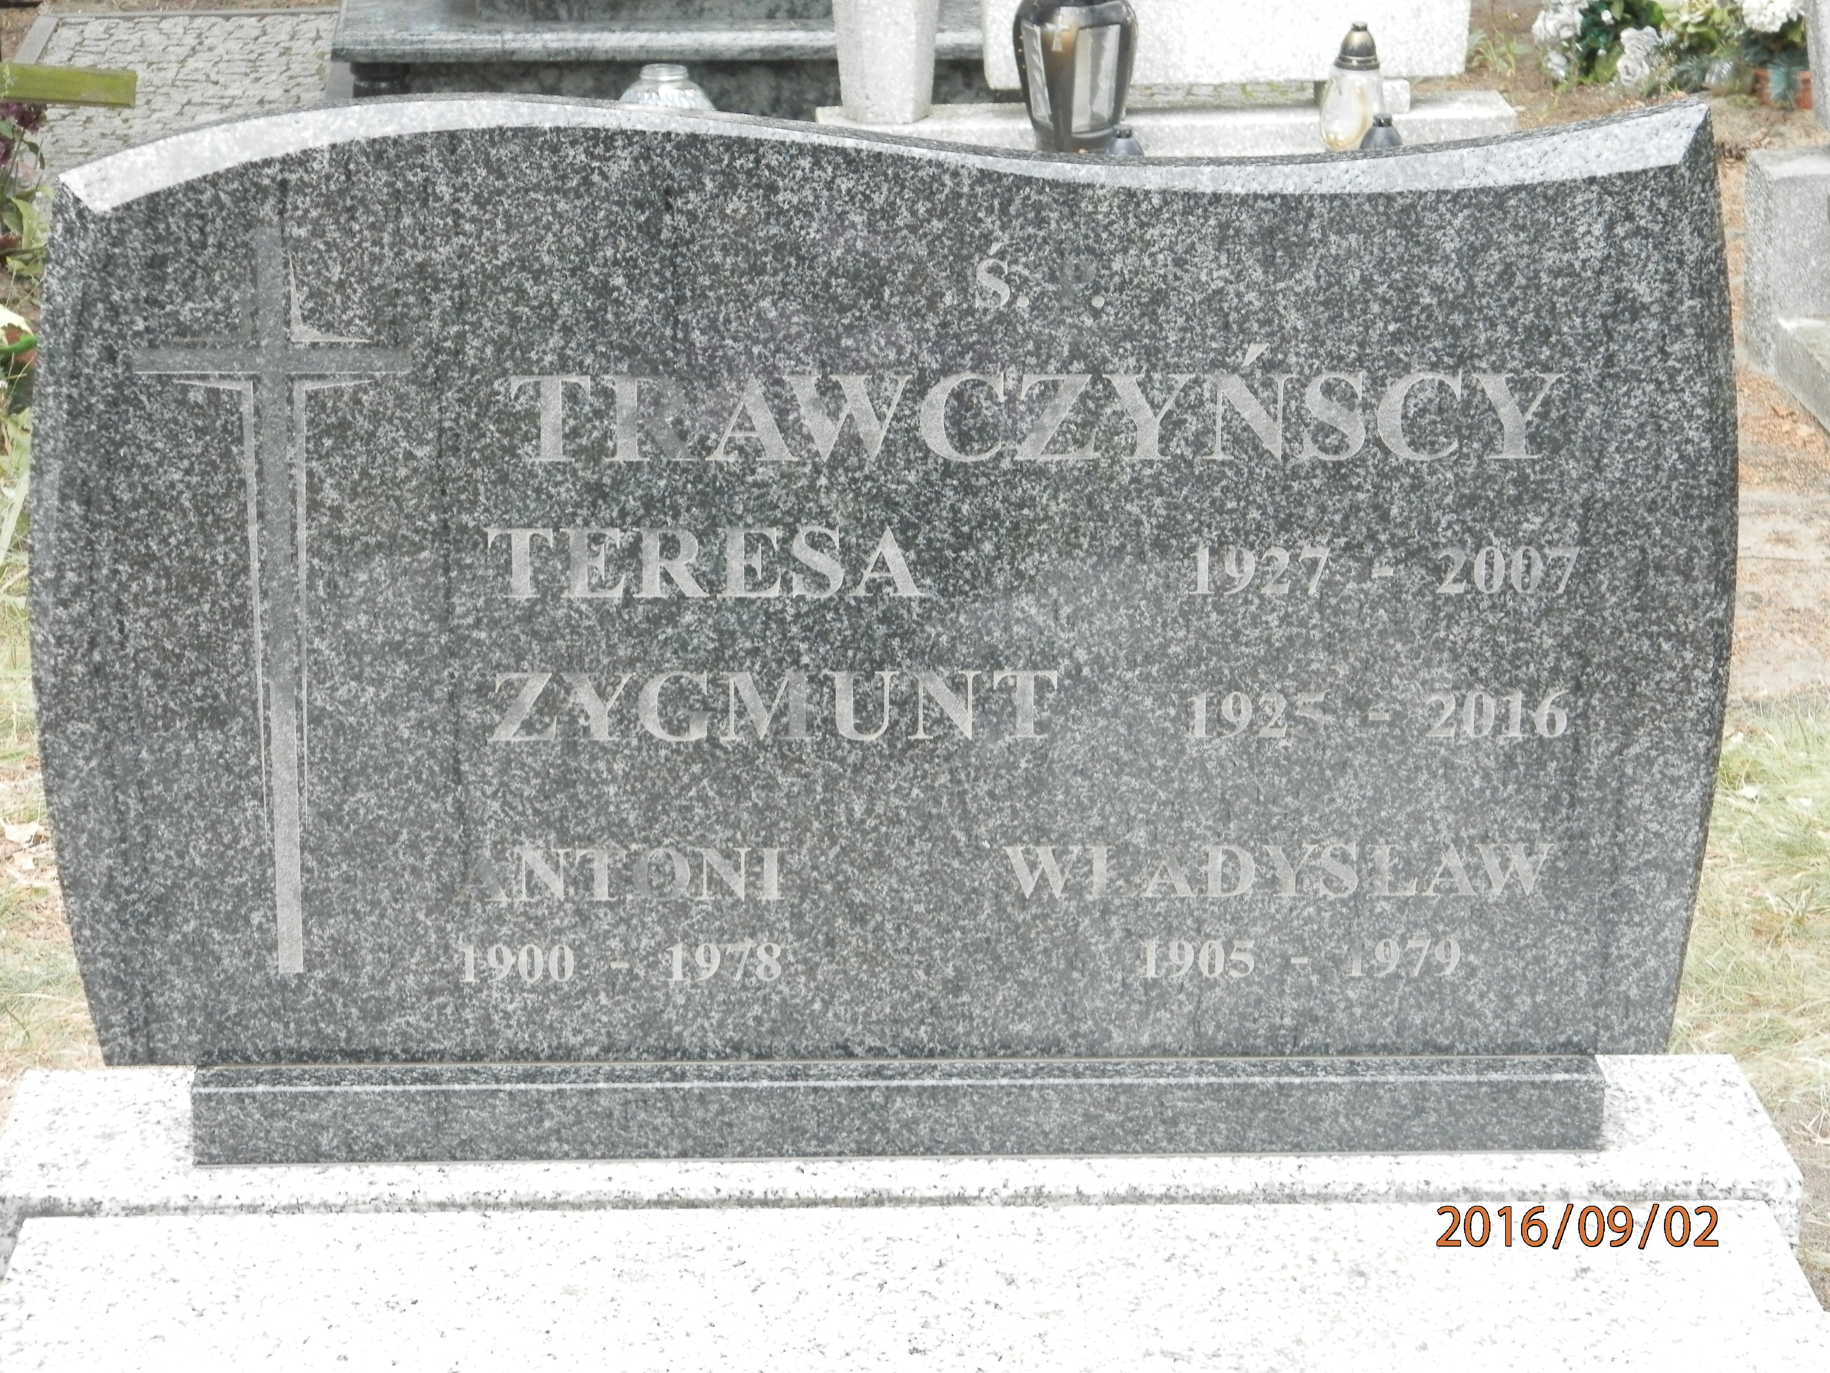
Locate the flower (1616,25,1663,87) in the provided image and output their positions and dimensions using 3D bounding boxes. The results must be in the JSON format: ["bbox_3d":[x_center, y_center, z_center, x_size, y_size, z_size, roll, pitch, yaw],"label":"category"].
[{"bbox_3d":[1.237,-1.076,7.400,0.081,0.100,0.075,4,18,11],"label":"flower"}]

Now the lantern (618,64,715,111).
[{"bbox_3d":[-0.335,-0.737,5.830,0.145,0.190,0.145,0,18,0],"label":"lantern"}]

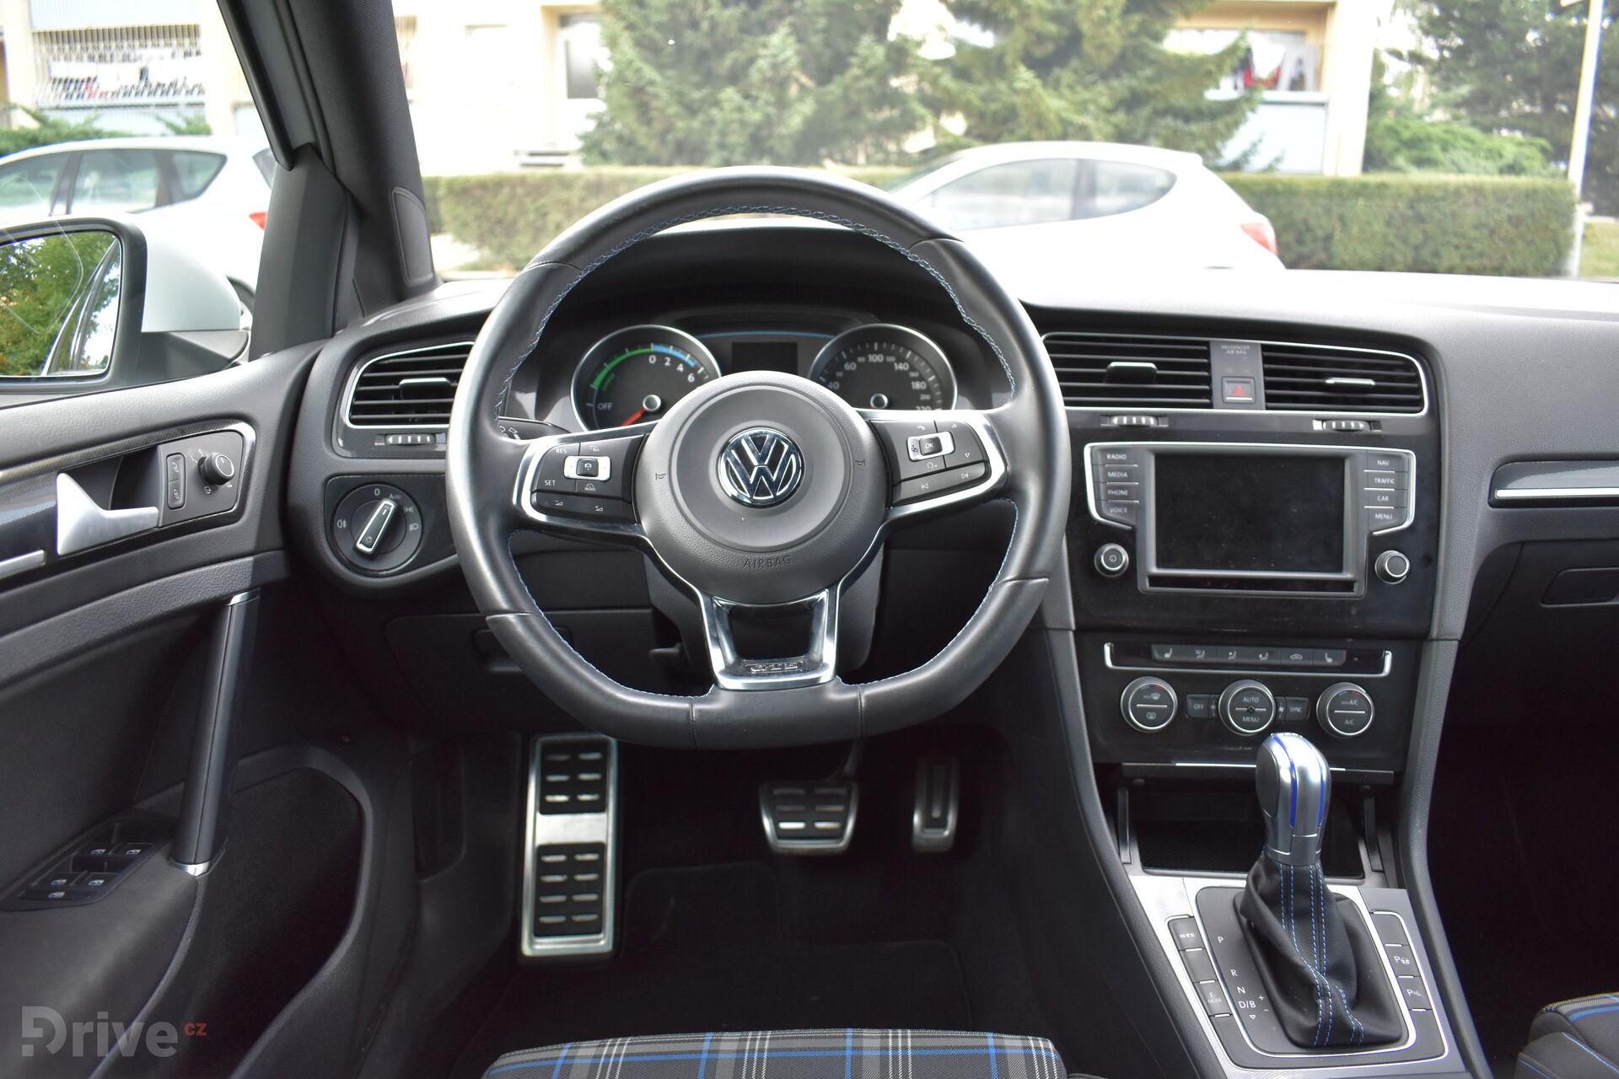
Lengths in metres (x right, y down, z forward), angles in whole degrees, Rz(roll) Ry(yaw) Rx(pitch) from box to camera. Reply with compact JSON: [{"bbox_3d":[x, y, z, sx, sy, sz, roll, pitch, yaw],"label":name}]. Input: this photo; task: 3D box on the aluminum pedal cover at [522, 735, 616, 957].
[{"bbox_3d":[-0.229,0.290,1.161,0.083,0.207,0.016,0,-16,-1],"label":"aluminum pedal cover"}]

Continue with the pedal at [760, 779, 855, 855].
[{"bbox_3d":[-0.001,0.271,1.183,0.093,0.071,0.020,0,-17,-1],"label":"pedal"}]

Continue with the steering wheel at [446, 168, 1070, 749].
[{"bbox_3d":[-0.030,-0.051,0.757,0.370,0.353,0.100,-3,-10,-2],"label":"steering wheel"}]

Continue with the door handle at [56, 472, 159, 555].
[{"bbox_3d":[-0.428,-0.020,0.729,0.022,0.047,0.098,2,11,5],"label":"door handle"}]

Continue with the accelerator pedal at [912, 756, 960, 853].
[{"bbox_3d":[0.126,0.266,1.218,0.045,0.098,0.020,0,-20,-1],"label":"accelerator pedal"}]

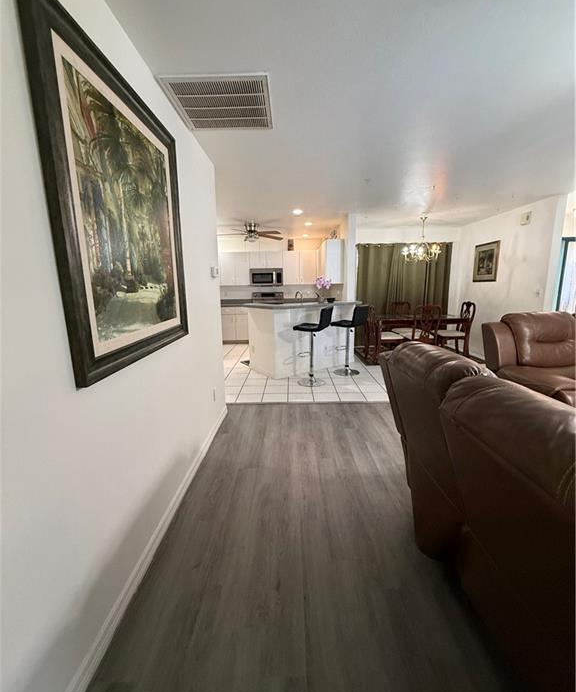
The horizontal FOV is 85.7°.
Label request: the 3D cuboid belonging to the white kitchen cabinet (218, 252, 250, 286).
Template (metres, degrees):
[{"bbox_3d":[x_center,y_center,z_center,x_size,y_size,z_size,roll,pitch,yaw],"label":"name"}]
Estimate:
[{"bbox_3d":[-1.210,-1.790,7.255,0.652,0.752,0.330,0,11,1],"label":"white kitchen cabinet"}]

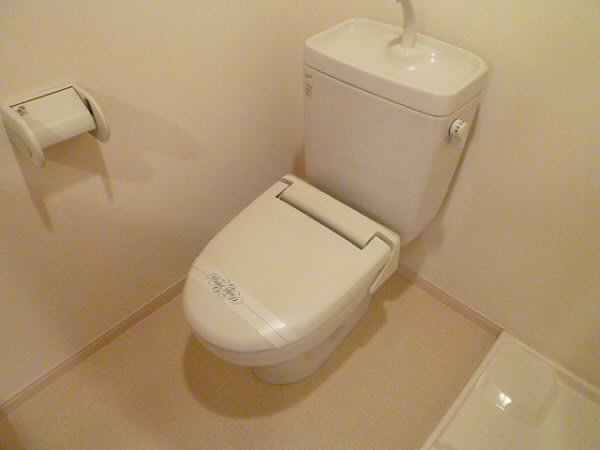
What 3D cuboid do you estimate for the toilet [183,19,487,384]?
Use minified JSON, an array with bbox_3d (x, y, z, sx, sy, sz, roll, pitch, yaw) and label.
[{"bbox_3d":[0.043,0.041,1.126,0.392,0.837,0.764,33,52,29],"label":"toilet"}]

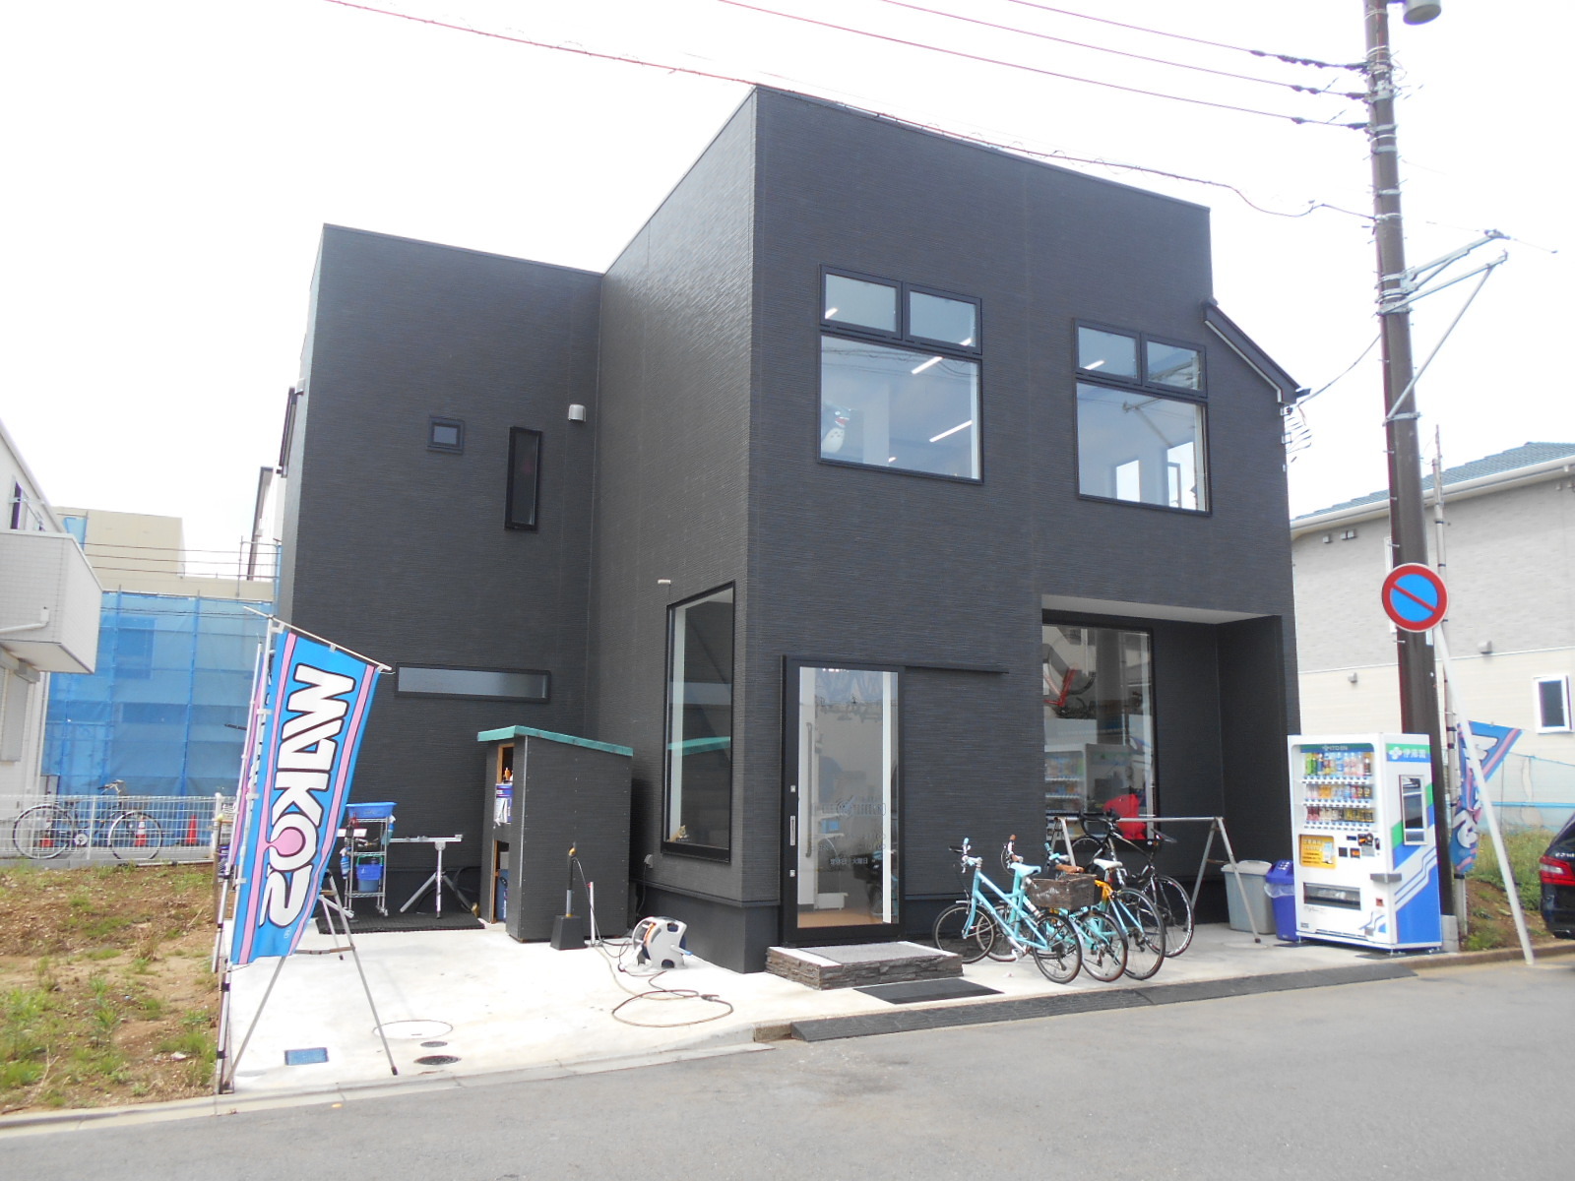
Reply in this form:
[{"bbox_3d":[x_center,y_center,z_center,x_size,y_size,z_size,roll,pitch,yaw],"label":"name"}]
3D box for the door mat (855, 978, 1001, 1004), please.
[{"bbox_3d":[1.002,2.851,8.456,0.900,0.020,0.620,5,-9,-25],"label":"door mat"}]

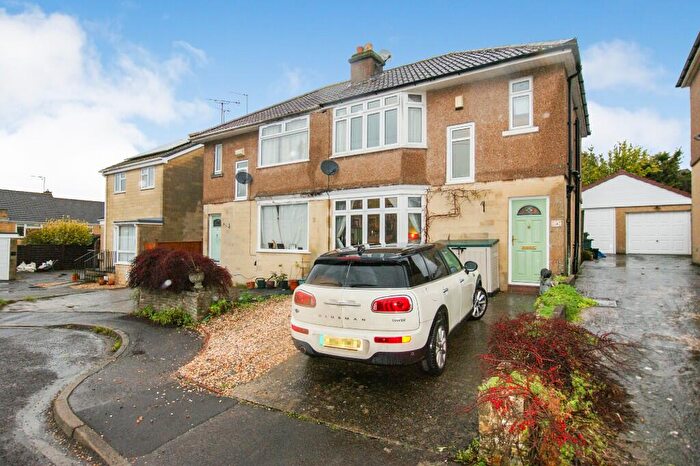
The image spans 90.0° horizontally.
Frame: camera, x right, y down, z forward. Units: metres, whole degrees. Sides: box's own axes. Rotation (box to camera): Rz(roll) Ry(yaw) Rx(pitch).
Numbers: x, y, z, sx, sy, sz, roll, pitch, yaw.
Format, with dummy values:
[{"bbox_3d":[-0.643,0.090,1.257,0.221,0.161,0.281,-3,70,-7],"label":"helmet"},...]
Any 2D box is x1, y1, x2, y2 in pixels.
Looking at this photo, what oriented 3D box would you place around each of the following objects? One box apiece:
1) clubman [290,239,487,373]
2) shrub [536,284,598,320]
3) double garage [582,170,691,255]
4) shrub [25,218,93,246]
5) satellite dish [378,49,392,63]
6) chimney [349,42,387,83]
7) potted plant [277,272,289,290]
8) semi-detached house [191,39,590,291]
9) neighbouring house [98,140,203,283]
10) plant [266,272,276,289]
[{"bbox_3d":[0.935,0.930,5.640,1.830,1.450,4.250,-2,0,30],"label":"clubman"},{"bbox_3d":[4.250,1.260,6.850,1.100,0.500,1.550,0,0,32],"label":"shrub"},{"bbox_3d":[15.796,-1.068,20.819,6.300,4.400,5.800,0,-1,36],"label":"double garage"},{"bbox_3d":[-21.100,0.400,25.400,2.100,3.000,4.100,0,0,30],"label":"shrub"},{"bbox_3d":[1.387,-6.856,13.550,0.550,0.520,0.400,1,-1,-22],"label":"satellite dish"},{"bbox_3d":[0.717,-6.485,13.560,1.050,1.750,1.050,0,-1,33],"label":"chimney"},{"bbox_3d":[-2.430,1.750,12.600,0.420,0.620,0.420,0,0,0],"label":"potted plant"},{"bbox_3d":[1.124,-2.571,14.094,13.600,8.300,7.700,0,-1,33],"label":"semi-detached house"},{"bbox_3d":[-9.000,-1.950,20.700,5.600,8.500,8.800,0,0,30],"label":"neighbouring house"},{"bbox_3d":[-2.880,1.745,12.850,0.370,0.580,0.370,0,0,32],"label":"plant"}]

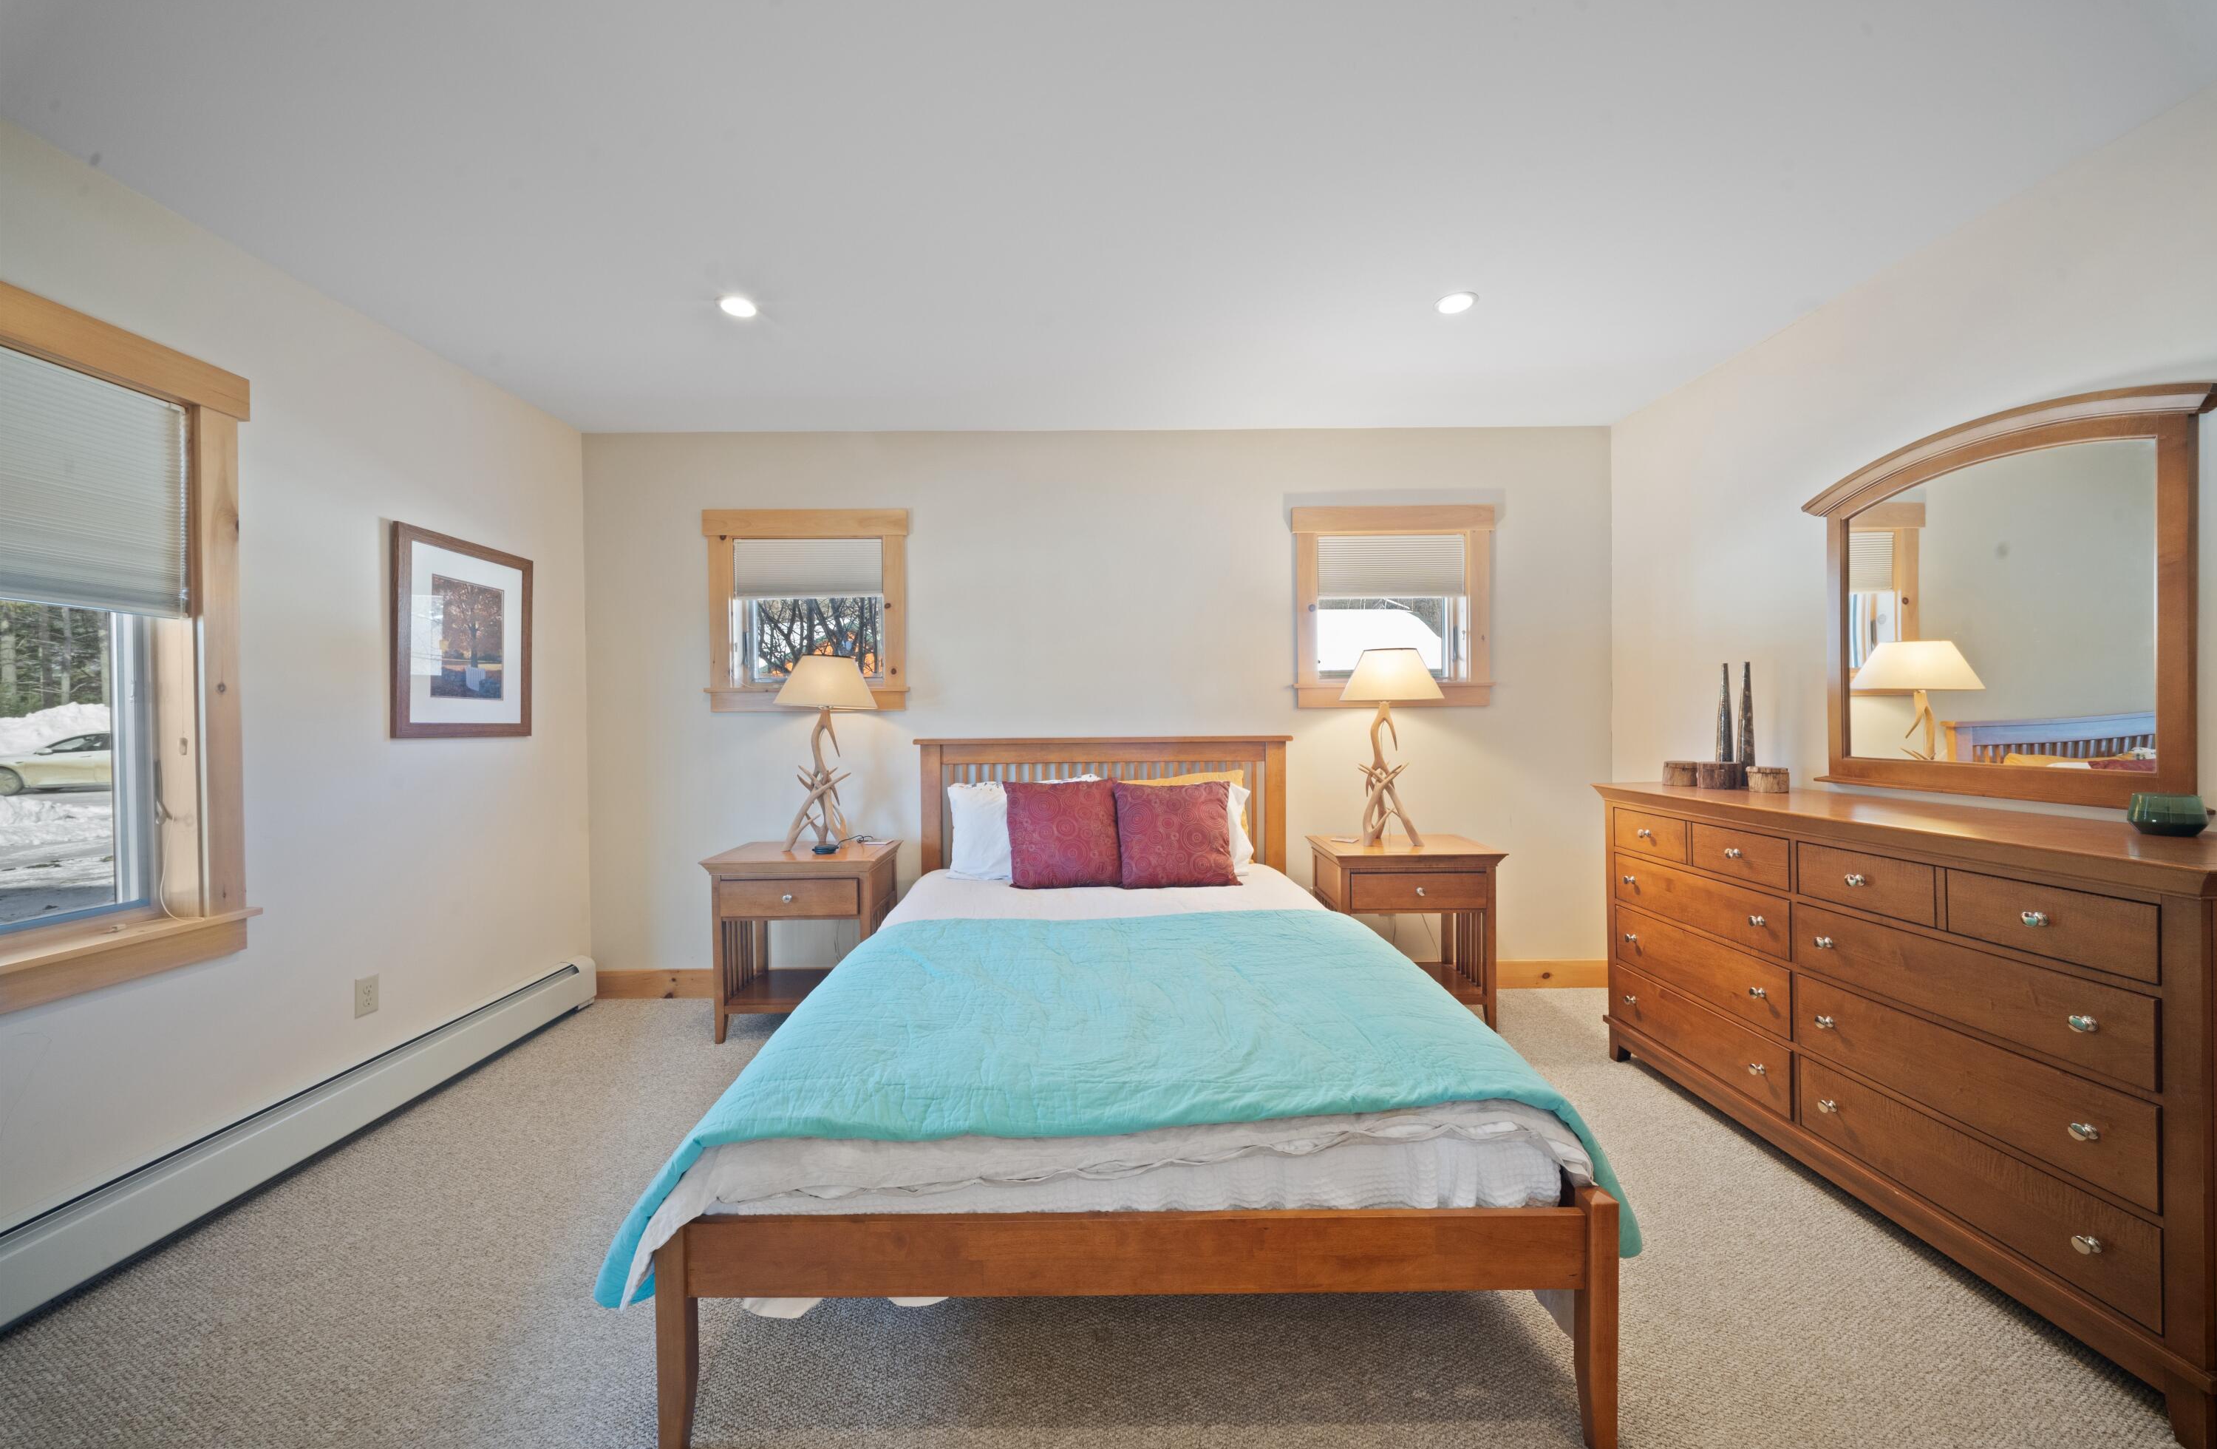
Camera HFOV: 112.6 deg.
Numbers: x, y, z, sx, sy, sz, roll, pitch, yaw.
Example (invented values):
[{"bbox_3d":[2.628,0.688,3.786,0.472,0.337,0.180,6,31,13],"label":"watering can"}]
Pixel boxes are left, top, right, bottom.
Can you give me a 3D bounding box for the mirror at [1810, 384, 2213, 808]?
[{"bbox_3d":[2.144,-0.292,1.827,0.080,0.920,0.840,0,1,0],"label":"mirror"}]

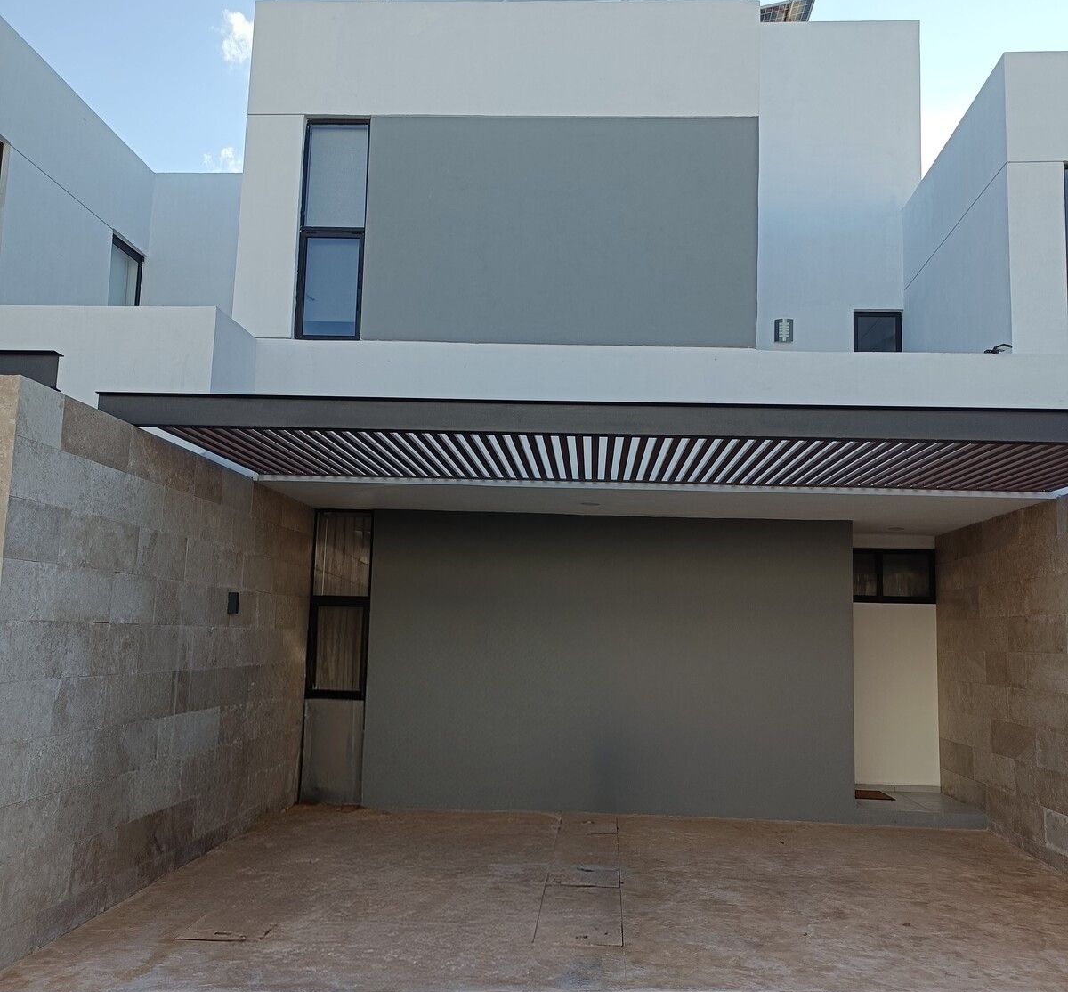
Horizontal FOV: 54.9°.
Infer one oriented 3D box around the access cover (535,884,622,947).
[{"bbox_3d":[0.284,2.546,6.231,0.500,0.040,1.270,1,-8,5],"label":"access cover"}]

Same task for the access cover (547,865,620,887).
[{"bbox_3d":[0.344,2.652,7.093,0.500,0.040,0.500,1,-8,5],"label":"access cover"}]

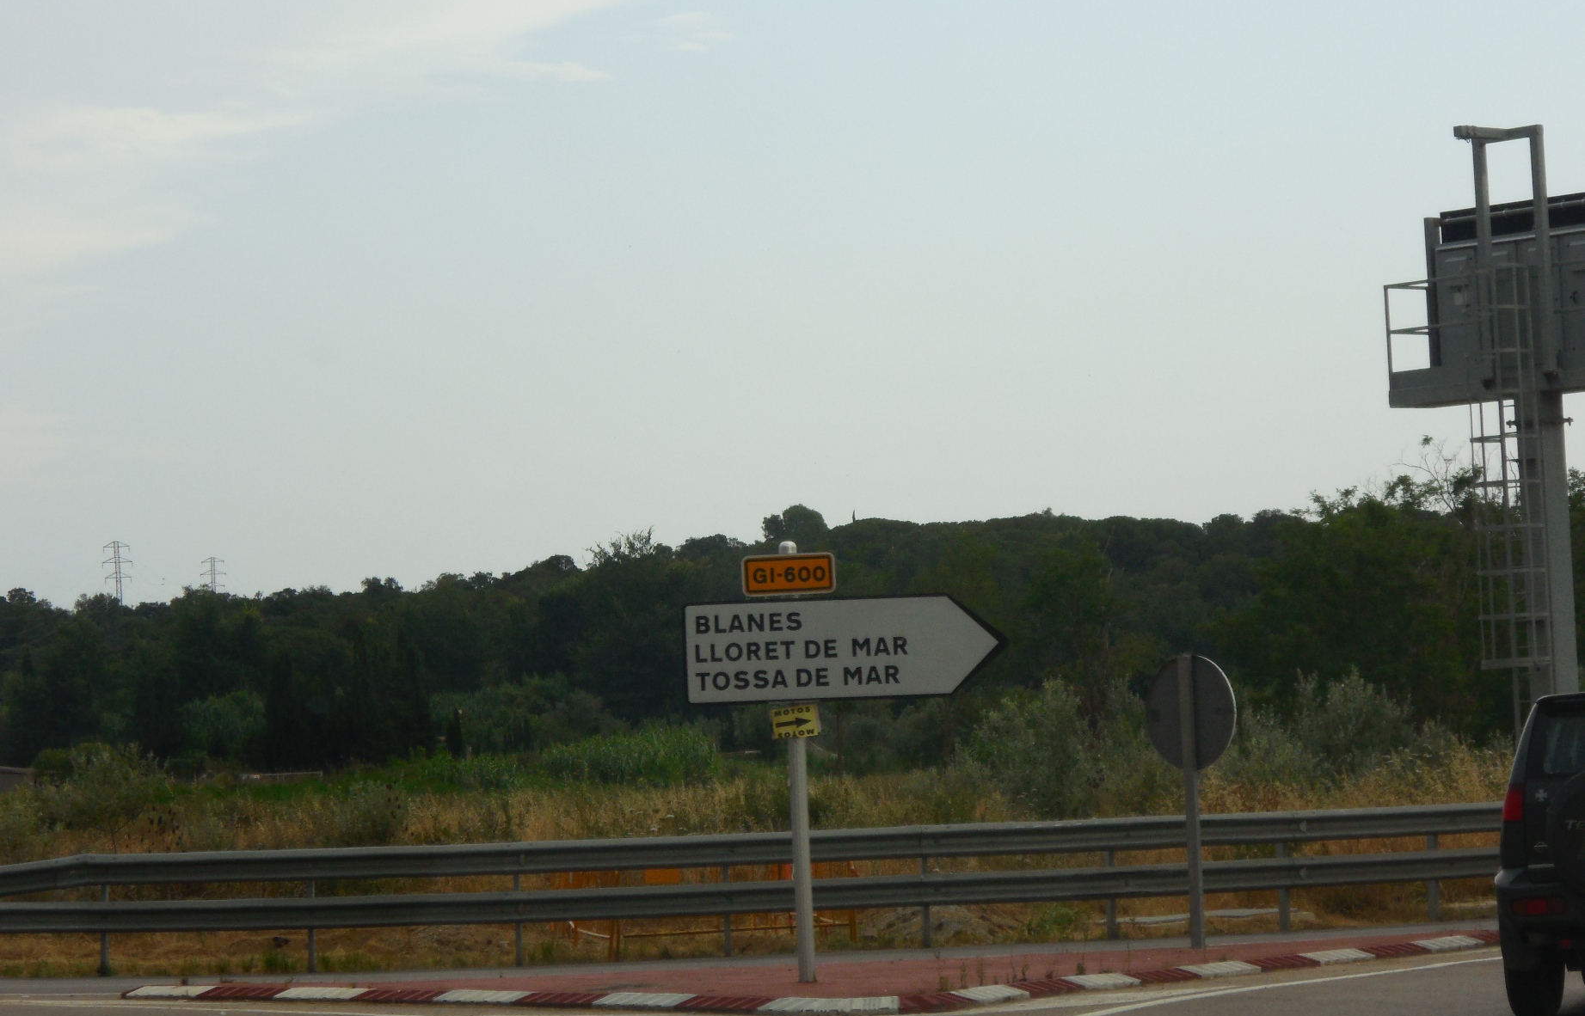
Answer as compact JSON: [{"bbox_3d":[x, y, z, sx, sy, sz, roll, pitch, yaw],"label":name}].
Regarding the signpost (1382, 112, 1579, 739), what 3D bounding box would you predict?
[{"bbox_3d":[8.579,-0.014,52.377,3.900,8.690,1.600,-6,-5,42],"label":"signpost"}]

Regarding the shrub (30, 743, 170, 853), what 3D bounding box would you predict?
[{"bbox_3d":[-8.336,3.697,58.000,1.600,1.750,1.500,-2,-4,0],"label":"shrub"}]

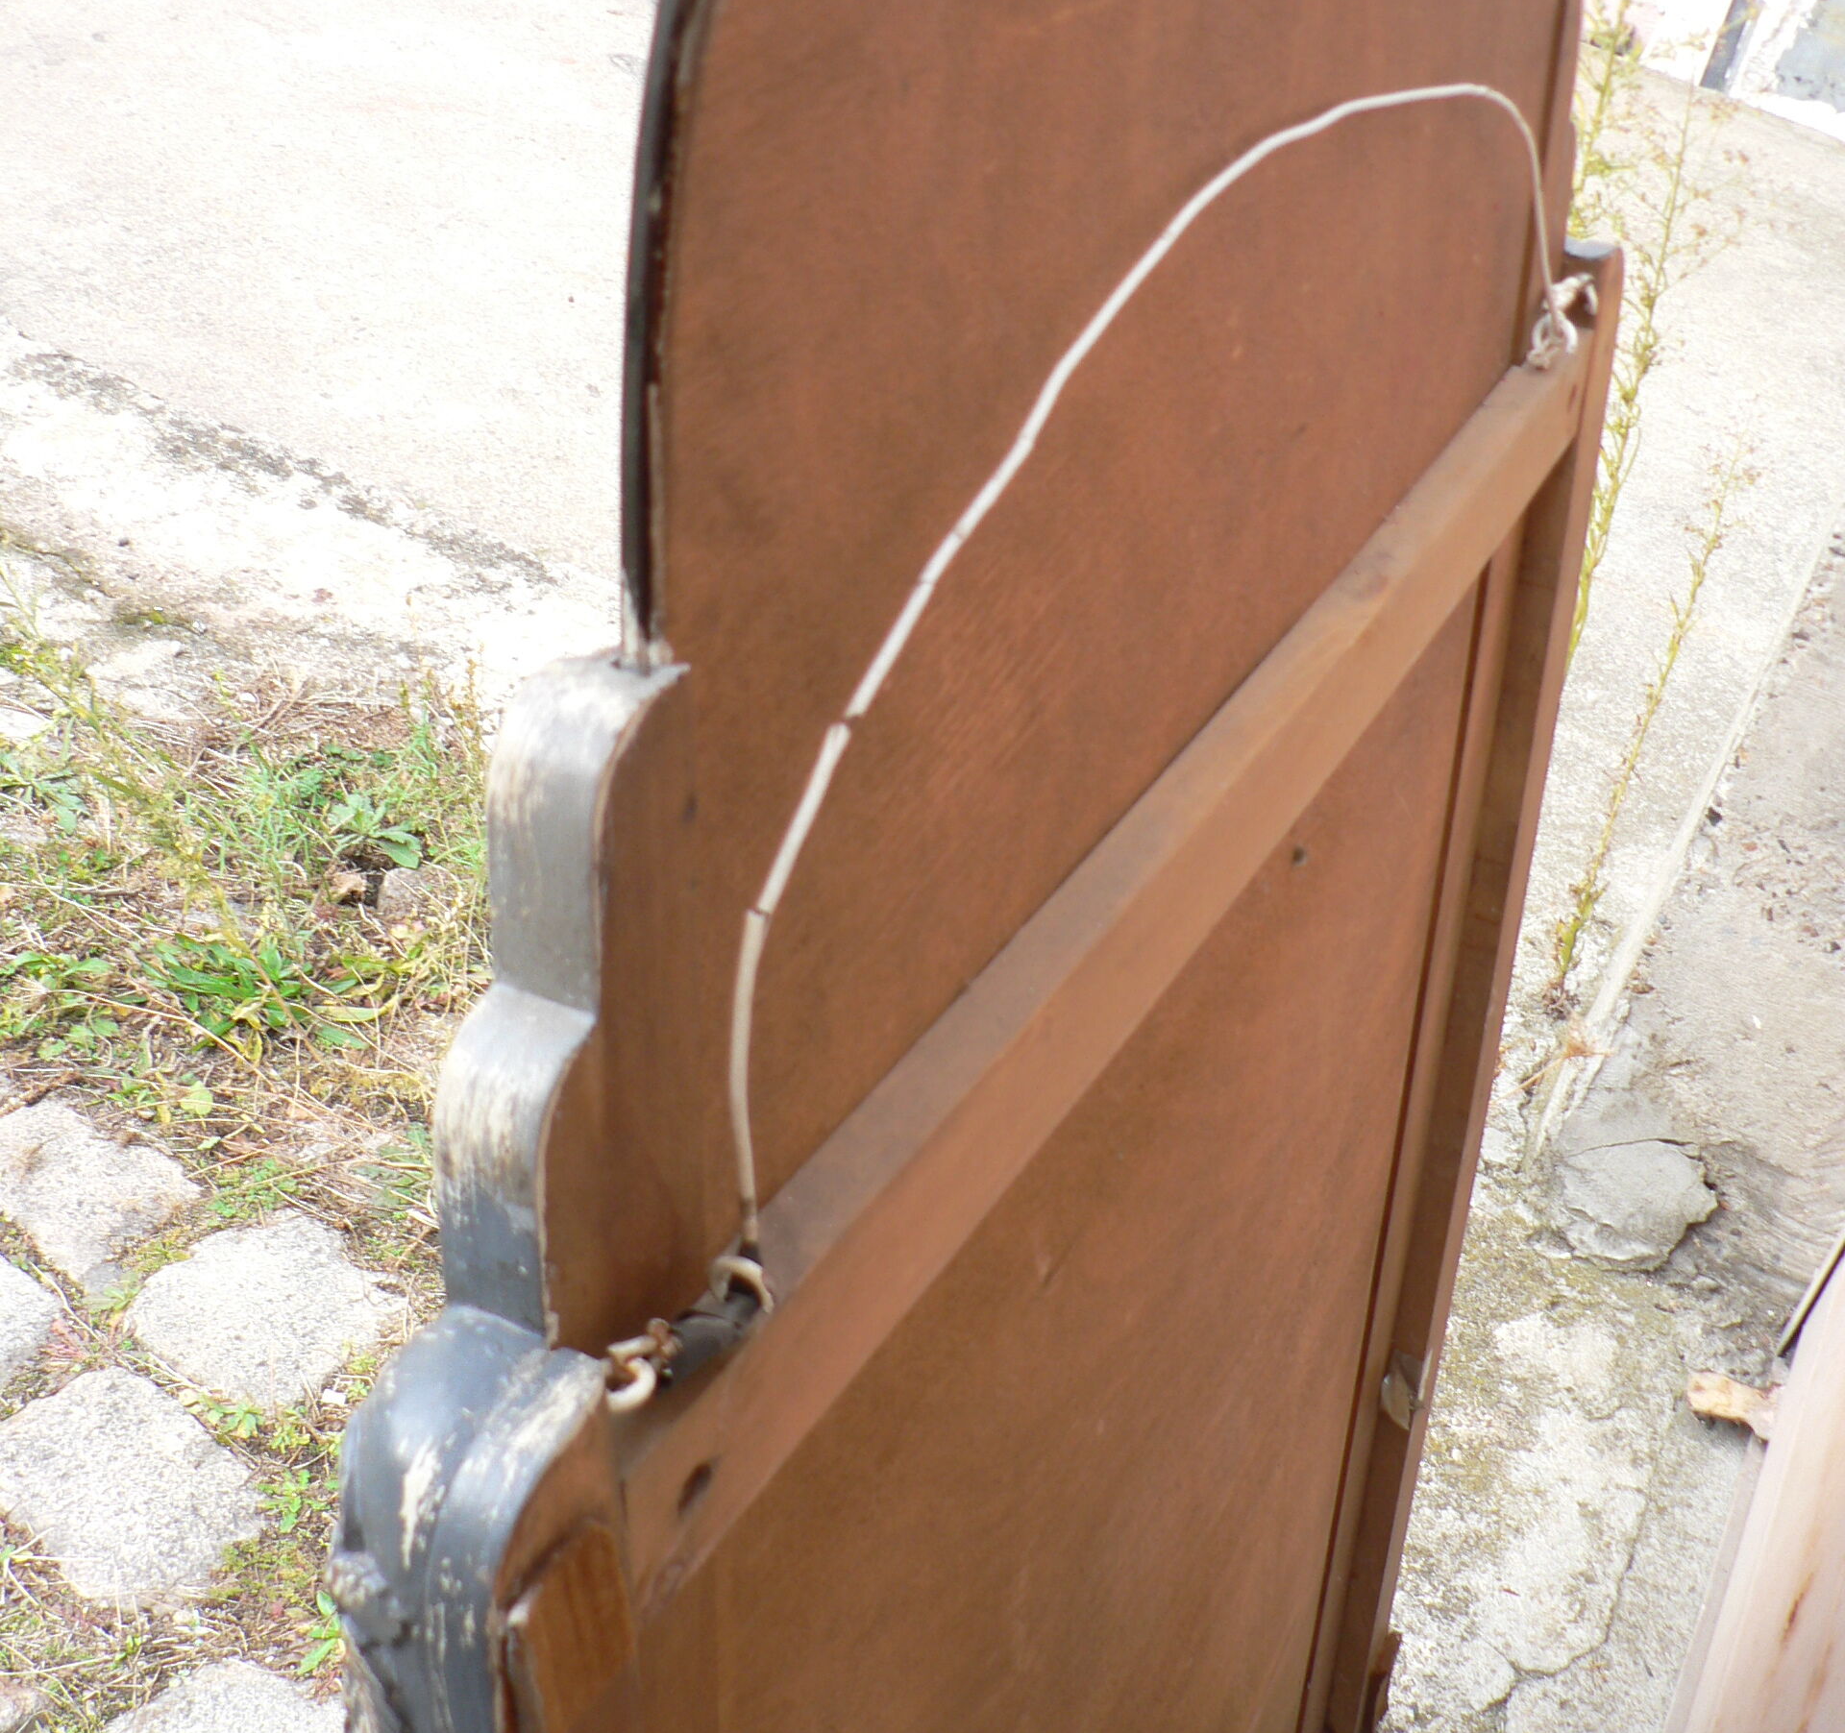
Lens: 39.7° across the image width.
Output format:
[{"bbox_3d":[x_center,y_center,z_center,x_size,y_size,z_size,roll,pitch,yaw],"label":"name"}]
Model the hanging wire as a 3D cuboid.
[{"bbox_3d":[0.100,-0.125,0.692,0.025,0.158,0.594,17,36,22],"label":"hanging wire"}]

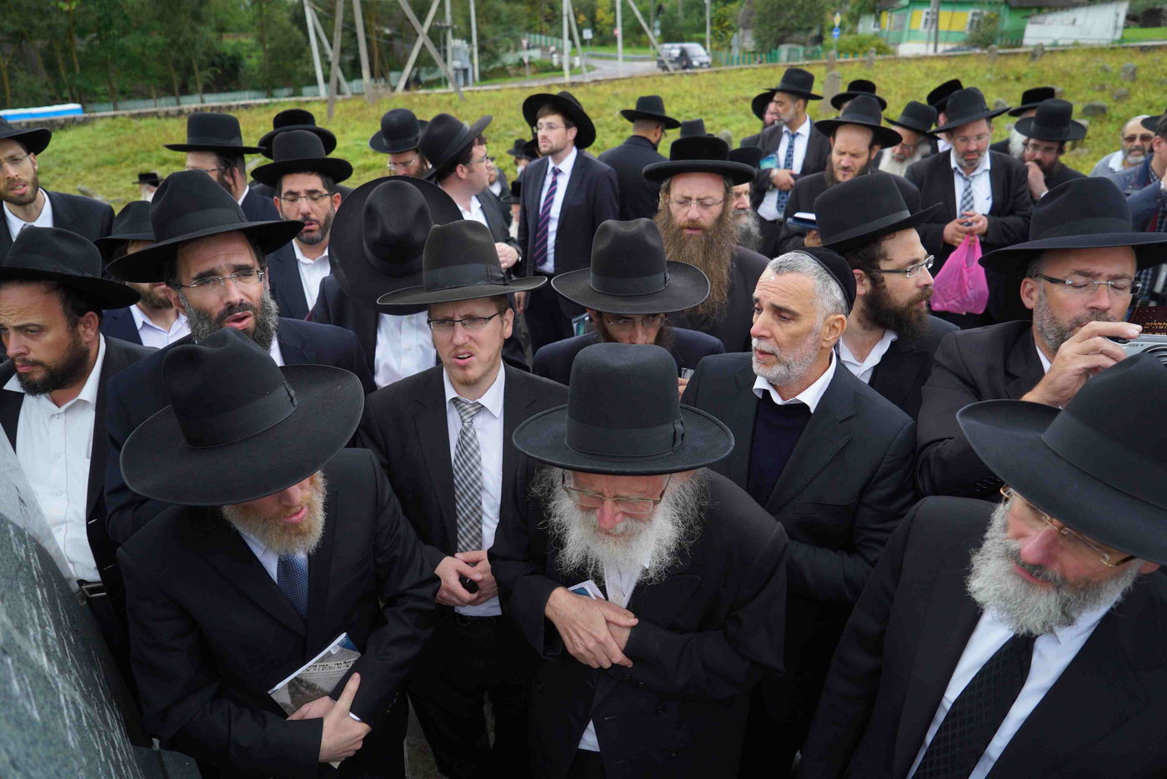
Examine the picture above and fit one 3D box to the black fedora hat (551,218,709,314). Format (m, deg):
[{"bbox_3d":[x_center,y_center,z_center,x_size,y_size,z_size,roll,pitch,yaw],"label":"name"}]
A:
[{"bbox_3d":[0.102,-0.287,1.690,0.340,0.140,0.370,-2,29,-4],"label":"black fedora hat"}]

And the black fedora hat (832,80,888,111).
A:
[{"bbox_3d":[1.649,-1.762,4.637,0.320,0.125,0.350,12,8,18],"label":"black fedora hat"}]

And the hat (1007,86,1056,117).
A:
[{"bbox_3d":[2.404,-1.522,4.100,0.335,0.140,0.320,-20,22,-17],"label":"hat"}]

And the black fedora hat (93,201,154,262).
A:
[{"bbox_3d":[-1.156,-0.430,2.050,0.300,0.140,0.320,-10,11,-29],"label":"black fedora hat"}]

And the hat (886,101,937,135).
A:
[{"bbox_3d":[1.772,-1.448,4.150,0.335,0.145,0.320,-2,29,-34],"label":"hat"}]

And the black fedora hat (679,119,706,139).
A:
[{"bbox_3d":[0.700,-1.663,5.000,0.330,0.140,0.345,4,17,16],"label":"black fedora hat"}]

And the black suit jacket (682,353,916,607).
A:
[{"bbox_3d":[0.405,0.300,1.550,0.500,0.740,0.340,11,20,34],"label":"black suit jacket"}]

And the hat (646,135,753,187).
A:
[{"bbox_3d":[0.345,-0.672,2.297,0.325,0.130,0.360,4,10,4],"label":"hat"}]

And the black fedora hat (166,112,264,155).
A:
[{"bbox_3d":[-1.397,-0.961,2.932,0.330,0.135,0.360,4,17,26],"label":"black fedora hat"}]

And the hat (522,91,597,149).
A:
[{"bbox_3d":[-0.084,-1.219,3.448,0.340,0.140,0.370,17,-10,35],"label":"hat"}]

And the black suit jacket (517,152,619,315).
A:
[{"bbox_3d":[-0.067,-0.699,3.631,0.520,0.770,0.300,15,29,32],"label":"black suit jacket"}]

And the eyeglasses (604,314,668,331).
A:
[{"bbox_3d":[0.105,-0.180,1.707,0.138,0.043,0.140,-3,37,-3],"label":"eyeglasses"}]

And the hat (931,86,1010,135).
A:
[{"bbox_3d":[1.804,-1.315,3.655,0.365,0.140,0.335,-27,19,-39],"label":"hat"}]

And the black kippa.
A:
[{"bbox_3d":[0.493,-0.234,1.555,0.060,0.163,0.163,-42,7,4],"label":"black kippa"}]

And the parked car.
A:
[{"bbox_3d":[7.637,-25.220,59.000,1.900,1.930,4.800,-14,27,-25],"label":"parked car"}]

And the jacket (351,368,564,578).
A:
[{"bbox_3d":[-0.245,0.295,1.760,0.490,0.740,0.300,-2,17,-5],"label":"jacket"}]

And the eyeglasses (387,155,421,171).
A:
[{"bbox_3d":[-0.814,-1.050,3.544,0.140,0.045,0.140,2,42,9],"label":"eyeglasses"}]

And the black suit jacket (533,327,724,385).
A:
[{"bbox_3d":[0.113,0.223,1.870,0.500,0.720,0.320,-1,16,0],"label":"black suit jacket"}]

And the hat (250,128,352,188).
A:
[{"bbox_3d":[-0.877,-0.723,2.420,0.320,0.140,0.335,-7,5,-13],"label":"hat"}]

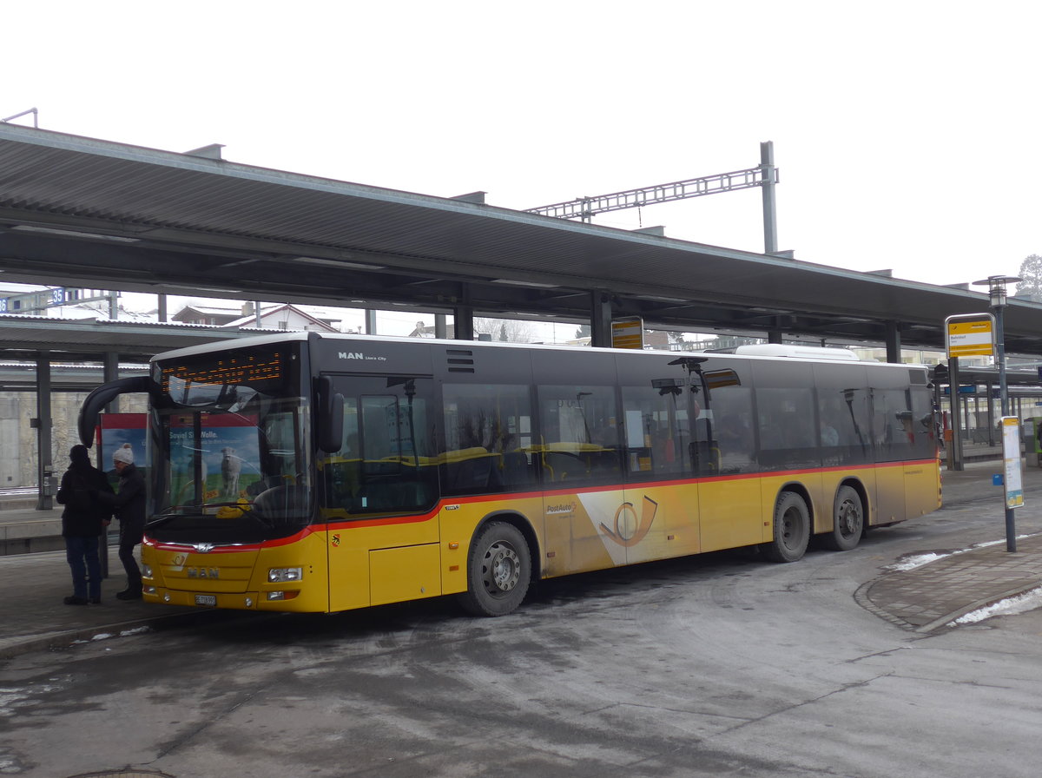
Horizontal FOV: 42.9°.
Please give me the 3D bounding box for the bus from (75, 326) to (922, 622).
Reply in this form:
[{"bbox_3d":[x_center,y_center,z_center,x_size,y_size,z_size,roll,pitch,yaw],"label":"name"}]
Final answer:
[{"bbox_3d":[1.454,0.858,17.249,2.640,3.020,13.770,-4,-3,40],"label":"bus"}]

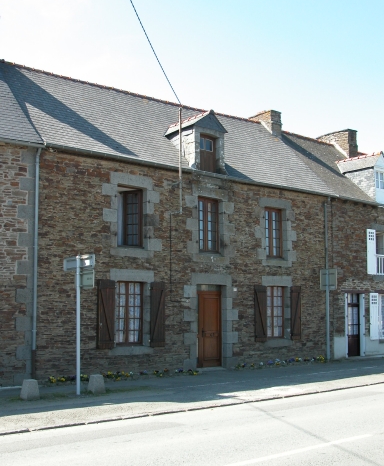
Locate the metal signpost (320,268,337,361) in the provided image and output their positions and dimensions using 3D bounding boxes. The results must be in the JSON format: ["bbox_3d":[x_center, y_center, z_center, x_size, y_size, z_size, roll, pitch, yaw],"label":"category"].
[{"bbox_3d":[4.523,2.683,22.477,0.130,3.030,0.700,6,-9,-40],"label":"metal signpost"}]

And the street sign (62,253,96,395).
[{"bbox_3d":[-2.394,1.960,14.537,0.140,2.930,1.270,6,-9,-40],"label":"street sign"}]

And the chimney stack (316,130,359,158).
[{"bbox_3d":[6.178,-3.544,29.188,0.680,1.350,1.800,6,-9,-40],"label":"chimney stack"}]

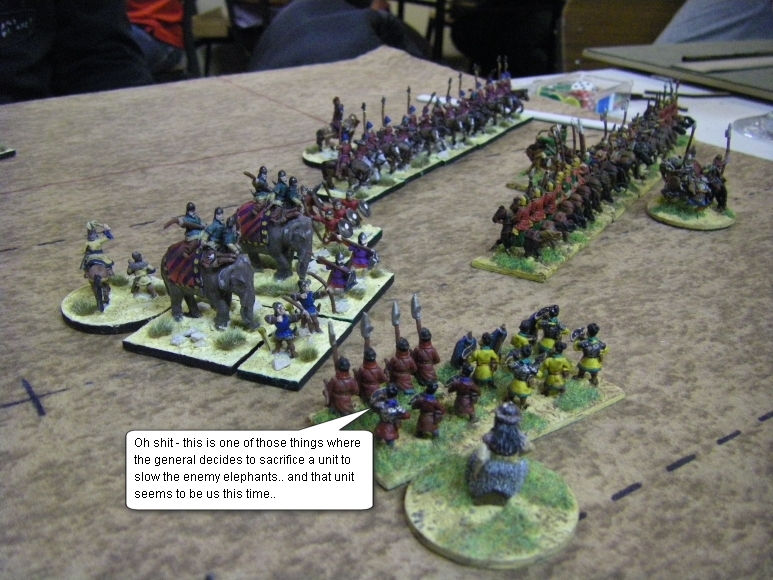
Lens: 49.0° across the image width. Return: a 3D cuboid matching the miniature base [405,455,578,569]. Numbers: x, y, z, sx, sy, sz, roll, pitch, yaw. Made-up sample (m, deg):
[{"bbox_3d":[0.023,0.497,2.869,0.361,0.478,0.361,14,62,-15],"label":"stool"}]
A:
[{"bbox_3d":[0.025,0.051,0.200,0.040,0.003,0.040,0,25,0],"label":"miniature base"}]

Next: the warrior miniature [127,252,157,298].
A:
[{"bbox_3d":[-0.084,-0.005,0.289,0.010,0.016,0.007,-6,26,-15],"label":"warrior miniature"}]

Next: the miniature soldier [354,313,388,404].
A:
[{"bbox_3d":[-0.004,0.018,0.228,0.008,0.026,0.008,-12,27,-26],"label":"miniature soldier"}]

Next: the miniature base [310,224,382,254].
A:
[{"bbox_3d":[-0.023,-0.019,0.347,0.029,0.004,0.040,9,27,19],"label":"miniature base"}]

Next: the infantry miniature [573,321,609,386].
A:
[{"bbox_3d":[0.058,0.018,0.240,0.009,0.018,0.008,-12,27,-25],"label":"infantry miniature"}]

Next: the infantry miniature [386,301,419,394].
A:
[{"bbox_3d":[0.005,0.016,0.240,0.009,0.027,0.008,-11,27,-24],"label":"infantry miniature"}]

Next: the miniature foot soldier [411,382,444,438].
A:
[{"bbox_3d":[0.011,0.031,0.219,0.009,0.017,0.008,-7,26,-15],"label":"miniature foot soldier"}]

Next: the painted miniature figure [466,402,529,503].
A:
[{"bbox_3d":[0.026,0.036,0.200,0.013,0.023,0.016,1,25,2],"label":"painted miniature figure"}]

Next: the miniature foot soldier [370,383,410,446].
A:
[{"bbox_3d":[0.001,0.031,0.211,0.009,0.017,0.008,-10,26,-23],"label":"miniature foot soldier"}]

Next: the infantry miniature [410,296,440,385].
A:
[{"bbox_3d":[0.010,0.015,0.234,0.008,0.026,0.008,-11,27,-23],"label":"infantry miniature"}]

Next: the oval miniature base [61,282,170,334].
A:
[{"bbox_3d":[-0.093,0.005,0.296,0.040,0.004,0.040,11,27,21],"label":"oval miniature base"}]

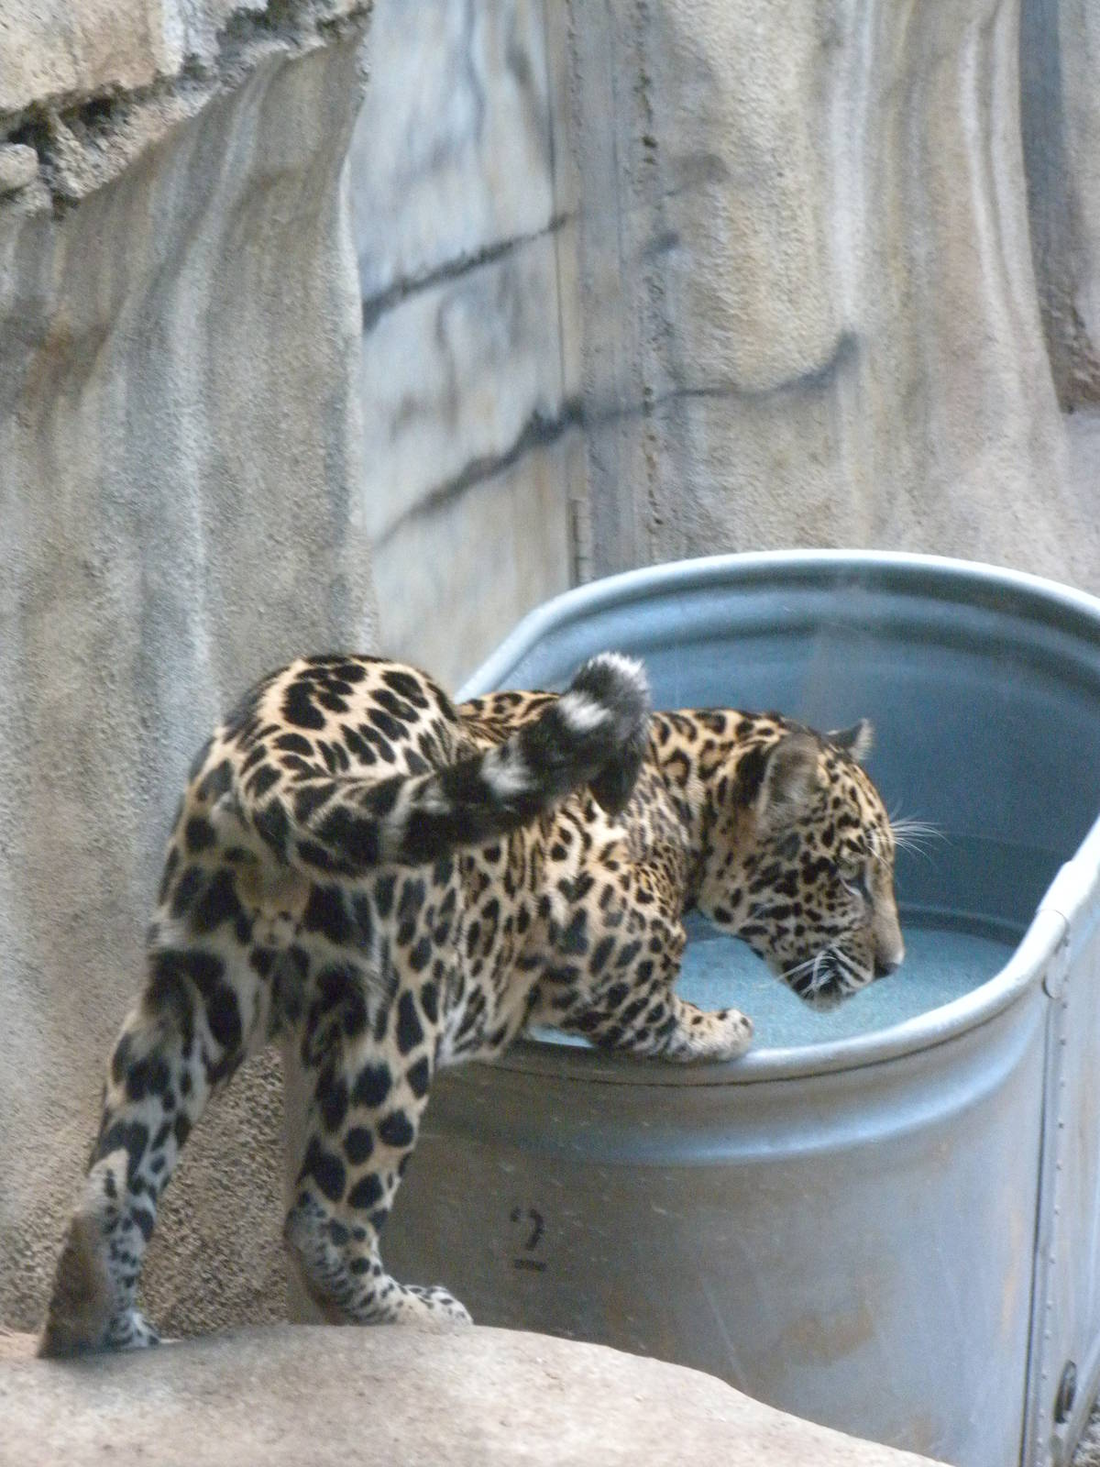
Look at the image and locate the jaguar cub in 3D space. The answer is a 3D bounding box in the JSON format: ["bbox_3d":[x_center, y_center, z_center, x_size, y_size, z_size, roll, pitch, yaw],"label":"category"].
[{"bbox_3d":[-0.043,0.157,3.860,0.350,0.530,0.760,21,31,41],"label":"jaguar cub"}]

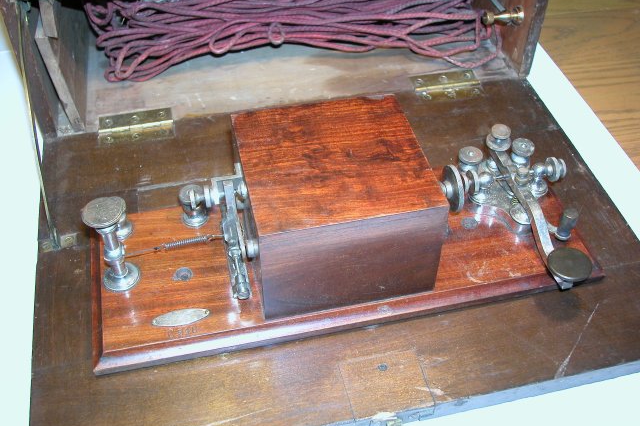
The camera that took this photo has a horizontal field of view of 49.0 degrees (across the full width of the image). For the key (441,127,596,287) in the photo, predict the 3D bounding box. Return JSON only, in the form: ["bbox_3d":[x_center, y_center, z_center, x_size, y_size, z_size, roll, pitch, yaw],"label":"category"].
[{"bbox_3d":[0.137,-0.003,0.489,0.105,0.048,0.140,-9,46,-9],"label":"key"}]

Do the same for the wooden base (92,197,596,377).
[{"bbox_3d":[0.016,0.024,0.515,0.356,0.012,0.133,-9,48,-10],"label":"wooden base"}]

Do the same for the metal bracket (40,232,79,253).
[{"bbox_3d":[-0.198,0.020,0.529,0.029,0.006,0.012,-14,48,-15],"label":"metal bracket"}]

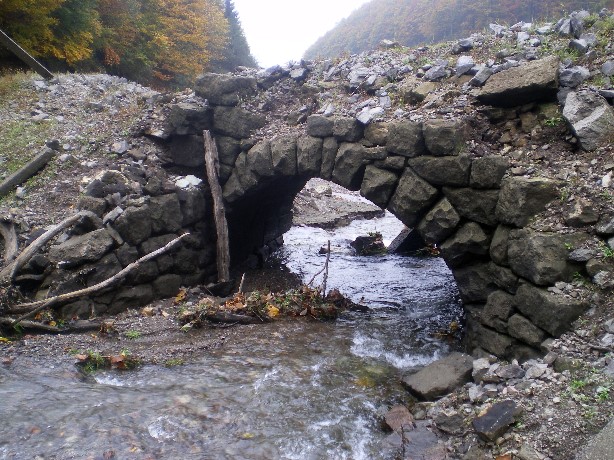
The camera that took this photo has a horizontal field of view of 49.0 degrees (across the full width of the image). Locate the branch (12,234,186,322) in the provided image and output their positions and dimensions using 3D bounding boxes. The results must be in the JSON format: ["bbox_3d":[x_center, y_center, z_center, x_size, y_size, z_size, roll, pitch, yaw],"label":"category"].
[{"bbox_3d":[-2.044,0.511,6.883,1.904,0.280,0.160,-24,20,-19],"label":"branch"}]

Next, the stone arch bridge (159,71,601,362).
[{"bbox_3d":[0.829,-0.412,7.823,4.656,2.739,2.100,5,13,22],"label":"stone arch bridge"}]

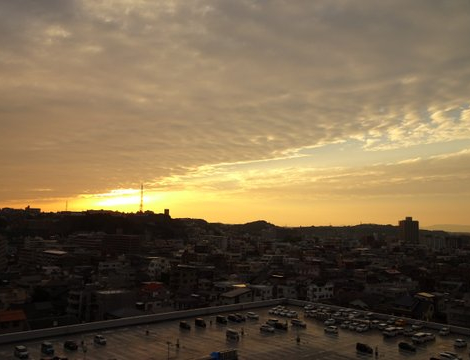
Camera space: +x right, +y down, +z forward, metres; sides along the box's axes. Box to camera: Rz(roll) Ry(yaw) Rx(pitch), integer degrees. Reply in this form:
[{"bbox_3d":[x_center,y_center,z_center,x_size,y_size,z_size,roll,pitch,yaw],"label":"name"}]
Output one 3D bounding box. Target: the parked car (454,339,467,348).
[{"bbox_3d":[53.132,38.584,101.225,3.760,1.540,1.620,6,-9,-39],"label":"parked car"}]

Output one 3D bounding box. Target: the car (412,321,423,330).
[{"bbox_3d":[54.260,43.090,127.510,4.260,1.600,1.680,6,-9,-39],"label":"car"}]

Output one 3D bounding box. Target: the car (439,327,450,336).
[{"bbox_3d":[55.059,40.052,113.031,3.430,1.550,1.580,6,-9,-39],"label":"car"}]

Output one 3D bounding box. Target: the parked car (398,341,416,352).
[{"bbox_3d":[41.320,40.190,103.470,1.660,1.510,3.870,6,-9,-39],"label":"parked car"}]

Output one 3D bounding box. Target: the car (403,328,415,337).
[{"bbox_3d":[48.270,42.090,119.100,3.930,1.550,1.660,6,-9,-39],"label":"car"}]

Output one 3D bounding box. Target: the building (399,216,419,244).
[{"bbox_3d":[328.855,100.003,810.095,28.000,59.000,22.000,1,-7,-2],"label":"building"}]

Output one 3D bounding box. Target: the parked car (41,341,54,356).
[{"bbox_3d":[-41.386,37.243,95.076,1.630,1.700,4.040,6,-9,-39],"label":"parked car"}]

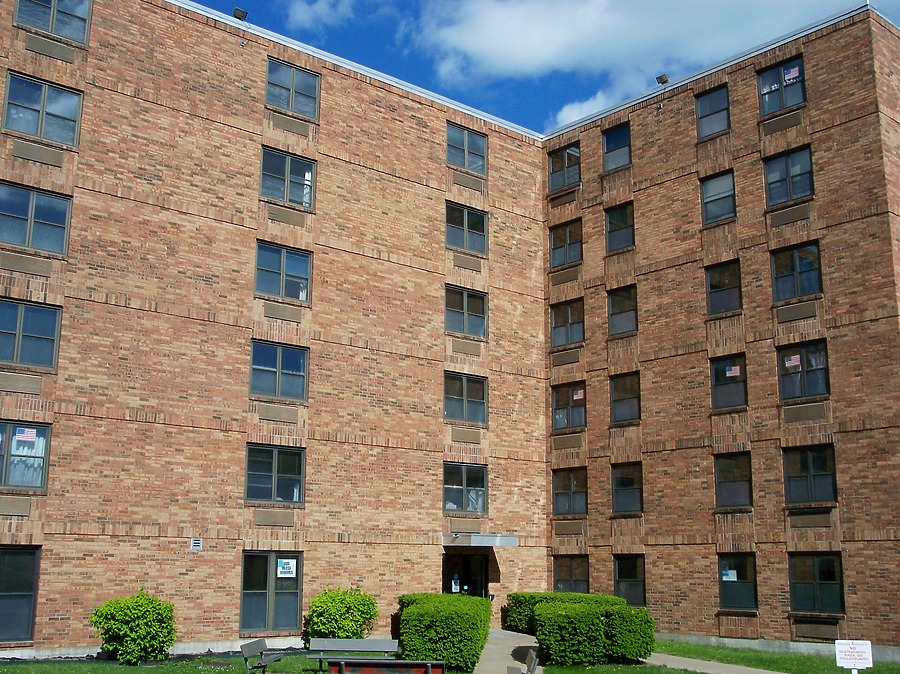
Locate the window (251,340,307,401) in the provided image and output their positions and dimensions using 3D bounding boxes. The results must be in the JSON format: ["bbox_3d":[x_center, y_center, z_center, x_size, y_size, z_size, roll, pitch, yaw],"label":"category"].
[{"bbox_3d":[-4.369,0.899,25.443,1.710,1.440,0.120,11,-16,-39],"label":"window"}]

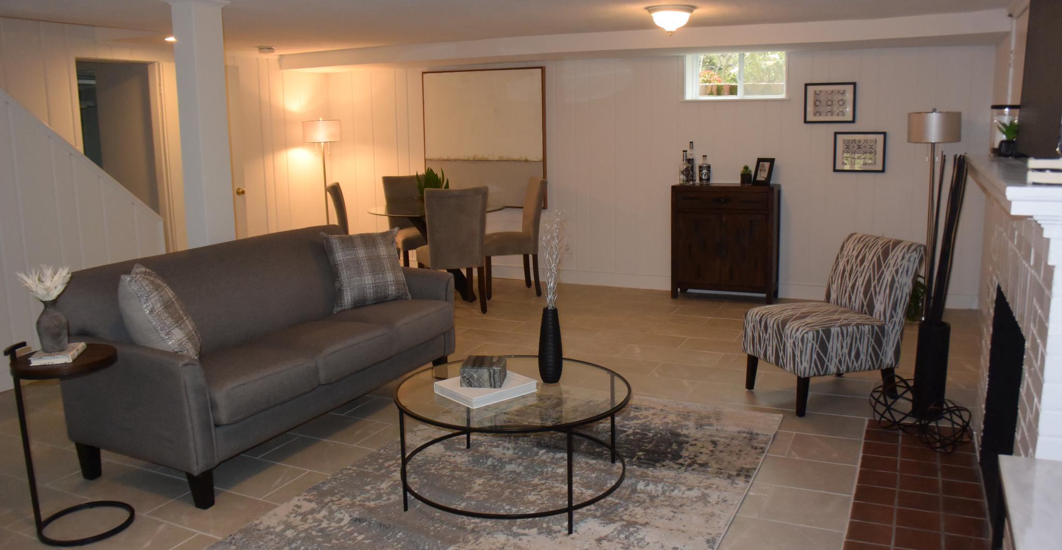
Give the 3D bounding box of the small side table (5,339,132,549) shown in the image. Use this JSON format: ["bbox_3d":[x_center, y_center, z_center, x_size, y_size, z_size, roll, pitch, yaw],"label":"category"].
[{"bbox_3d":[-1.640,0.572,2.859,0.390,0.690,0.375,-7,12,-31],"label":"small side table"}]

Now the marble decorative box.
[{"bbox_3d":[-0.182,0.380,3.132,0.155,0.077,0.178,1,10,7],"label":"marble decorative box"}]

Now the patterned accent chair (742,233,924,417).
[{"bbox_3d":[1.593,0.227,4.263,0.725,0.832,0.535,-4,10,-19],"label":"patterned accent chair"}]

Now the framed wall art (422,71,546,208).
[{"bbox_3d":[-0.455,-1.283,7.526,1.285,1.285,0.050,4,11,25],"label":"framed wall art"}]

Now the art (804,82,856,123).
[{"bbox_3d":[2.454,-1.416,6.539,0.417,0.339,0.025,4,10,23],"label":"art"}]

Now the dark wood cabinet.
[{"bbox_3d":[1.603,-0.268,6.564,0.810,0.940,0.300,4,11,25],"label":"dark wood cabinet"}]

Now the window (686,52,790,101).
[{"bbox_3d":[1.754,-1.712,6.838,0.860,0.420,0.100,4,10,23],"label":"window"}]

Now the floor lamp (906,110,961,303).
[{"bbox_3d":[2.949,-0.425,5.875,0.365,1.560,0.365,4,10,23],"label":"floor lamp"}]

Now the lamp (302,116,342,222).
[{"bbox_3d":[-1.986,-0.712,7.785,0.370,1.580,0.370,4,10,23],"label":"lamp"}]

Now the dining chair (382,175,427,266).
[{"bbox_3d":[-1.052,-0.404,7.436,0.485,1.000,0.560,-5,11,-19],"label":"dining chair"}]

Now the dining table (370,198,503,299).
[{"bbox_3d":[-0.789,-0.181,6.822,1.170,0.765,1.170,-1,10,0],"label":"dining table"}]

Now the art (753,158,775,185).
[{"bbox_3d":[1.942,-0.858,6.643,0.030,0.235,0.180,11,1,-43],"label":"art"}]

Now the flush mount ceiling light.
[{"bbox_3d":[0.962,-1.745,5.489,0.347,0.180,0.347,4,10,23],"label":"flush mount ceiling light"}]

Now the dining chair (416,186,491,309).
[{"bbox_3d":[-0.639,-0.207,6.277,0.485,1.000,0.560,-4,10,-16],"label":"dining chair"}]

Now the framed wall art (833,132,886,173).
[{"bbox_3d":[2.685,-1.005,6.509,0.417,0.339,0.025,4,10,23],"label":"framed wall art"}]

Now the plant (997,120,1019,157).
[{"bbox_3d":[1.999,-0.567,3.321,0.095,0.155,0.095,4,11,25],"label":"plant"}]

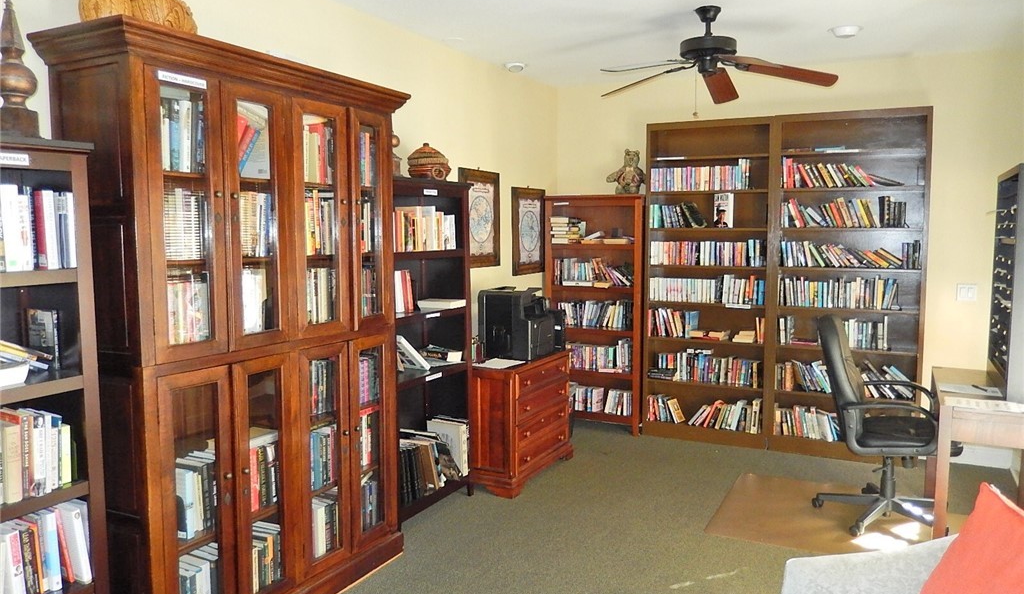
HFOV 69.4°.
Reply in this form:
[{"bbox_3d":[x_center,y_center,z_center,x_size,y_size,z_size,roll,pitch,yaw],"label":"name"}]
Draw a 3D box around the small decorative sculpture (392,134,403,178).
[{"bbox_3d":[-0.597,-0.724,3.746,0.093,0.259,0.093,3,6,27],"label":"small decorative sculpture"}]

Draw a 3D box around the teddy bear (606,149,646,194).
[{"bbox_3d":[0.898,-0.939,5.632,0.350,0.360,0.171,2,5,20],"label":"teddy bear"}]

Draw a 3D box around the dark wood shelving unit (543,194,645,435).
[{"bbox_3d":[0.680,0.126,5.838,0.817,1.804,0.326,3,6,27],"label":"dark wood shelving unit"}]

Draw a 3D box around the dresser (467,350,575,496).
[{"bbox_3d":[-0.033,0.753,4.753,0.558,0.746,0.868,3,6,27],"label":"dresser"}]

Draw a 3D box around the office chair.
[{"bbox_3d":[2.038,0.657,4.021,0.759,1.085,0.688,3,6,27],"label":"office chair"}]

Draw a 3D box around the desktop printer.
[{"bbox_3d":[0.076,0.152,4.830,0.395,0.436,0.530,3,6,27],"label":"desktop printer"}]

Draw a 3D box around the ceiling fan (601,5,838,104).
[{"bbox_3d":[1.036,-1.356,3.937,1.333,0.338,1.333,3,6,27],"label":"ceiling fan"}]

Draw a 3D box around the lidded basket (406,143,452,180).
[{"bbox_3d":[-0.448,-0.723,4.037,0.242,0.206,0.242,0,5,0],"label":"lidded basket"}]

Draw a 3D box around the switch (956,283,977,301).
[{"bbox_3d":[3.006,-0.026,4.883,0.116,0.113,0.015,3,6,27],"label":"switch"}]

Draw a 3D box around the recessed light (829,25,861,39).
[{"bbox_3d":[1.951,-1.534,4.322,0.174,0.046,0.174,3,6,27],"label":"recessed light"}]

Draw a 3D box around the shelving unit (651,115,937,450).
[{"bbox_3d":[1.877,-0.082,5.271,1.832,2.331,0.310,3,6,27],"label":"shelving unit"}]

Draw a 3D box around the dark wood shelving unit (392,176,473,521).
[{"bbox_3d":[-0.552,0.290,3.980,0.344,1.803,0.825,3,6,27],"label":"dark wood shelving unit"}]

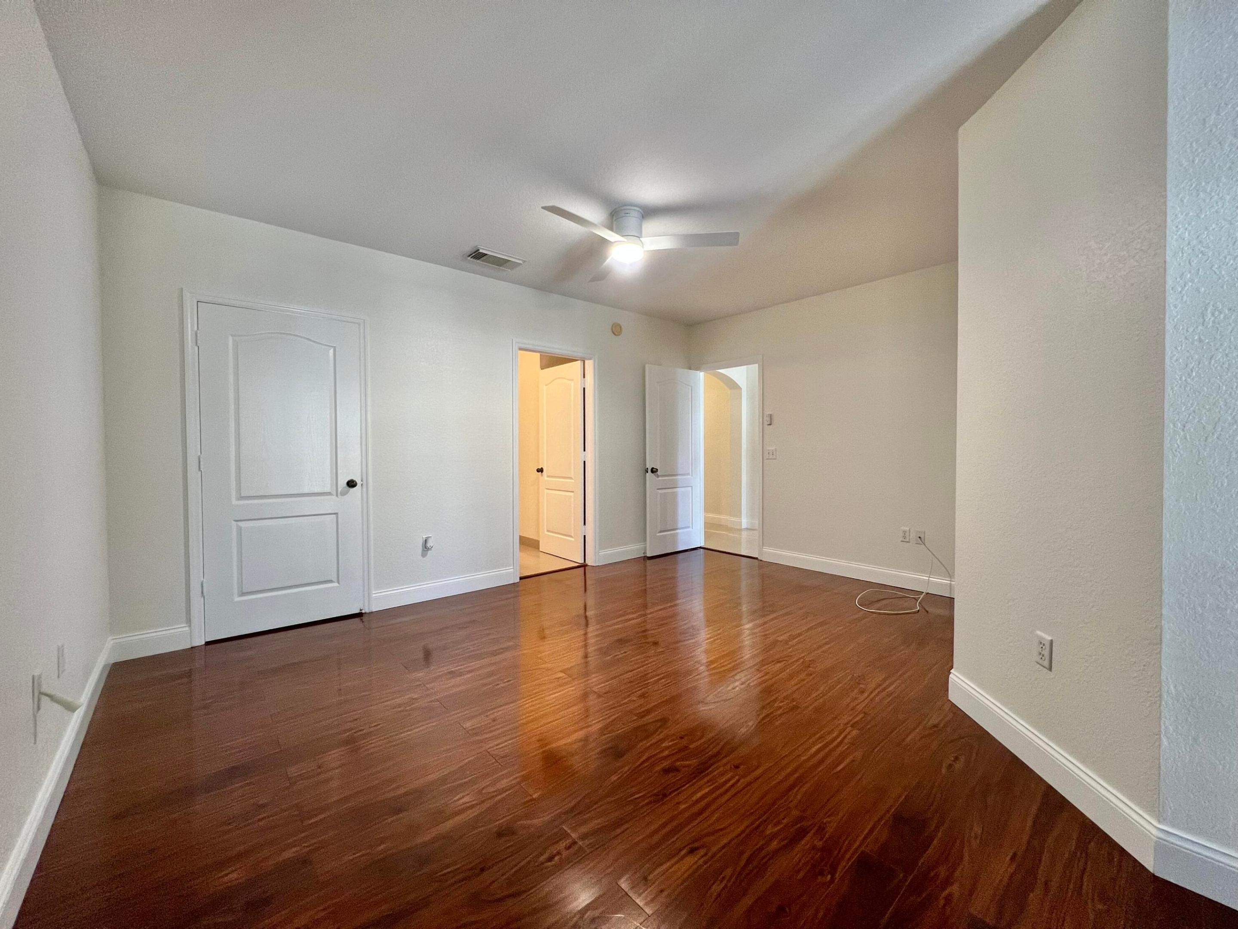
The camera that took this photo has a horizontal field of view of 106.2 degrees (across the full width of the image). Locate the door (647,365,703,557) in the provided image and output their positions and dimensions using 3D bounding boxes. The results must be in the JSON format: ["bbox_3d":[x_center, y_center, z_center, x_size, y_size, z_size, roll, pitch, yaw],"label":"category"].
[{"bbox_3d":[0.612,-0.040,5.153,0.810,2.030,0.040,-2,2,-36],"label":"door"}]

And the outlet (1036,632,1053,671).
[{"bbox_3d":[1.480,0.650,1.621,0.008,0.115,0.071,0,2,4],"label":"outlet"}]

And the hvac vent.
[{"bbox_3d":[-0.918,-1.527,3.472,0.380,0.025,0.255,-2,3,-40],"label":"hvac vent"}]

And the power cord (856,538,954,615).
[{"bbox_3d":[2.124,0.820,3.531,0.740,0.430,0.520,-2,3,-41],"label":"power cord"}]

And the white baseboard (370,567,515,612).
[{"bbox_3d":[-1.350,0.973,3.695,1.110,0.140,0.016,-2,3,-39],"label":"white baseboard"}]

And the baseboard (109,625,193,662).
[{"bbox_3d":[-2.649,1.013,2.642,0.325,0.140,0.016,-2,3,-39],"label":"baseboard"}]

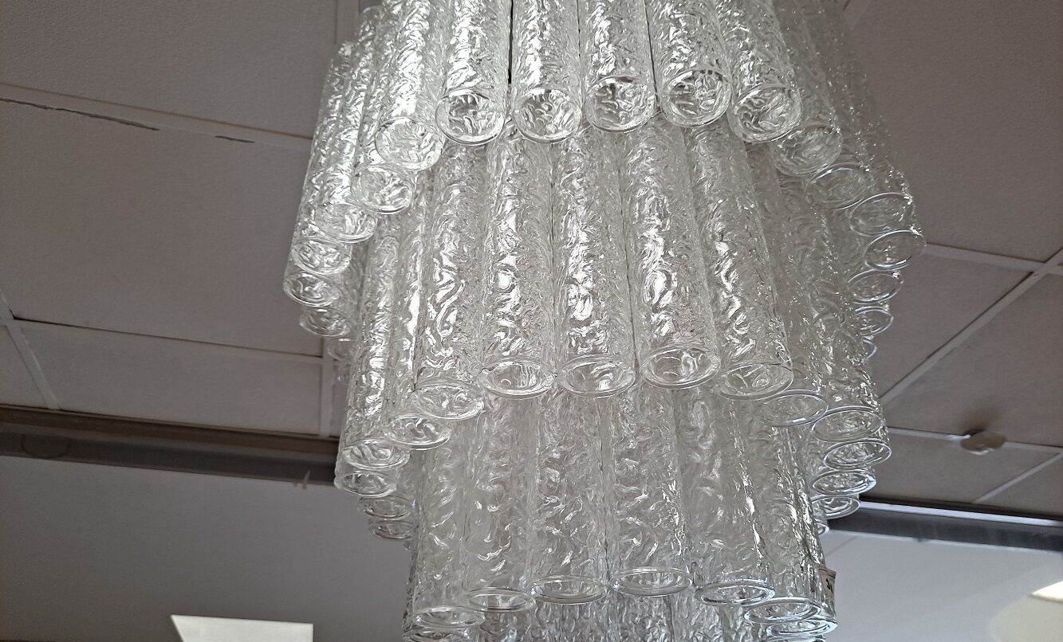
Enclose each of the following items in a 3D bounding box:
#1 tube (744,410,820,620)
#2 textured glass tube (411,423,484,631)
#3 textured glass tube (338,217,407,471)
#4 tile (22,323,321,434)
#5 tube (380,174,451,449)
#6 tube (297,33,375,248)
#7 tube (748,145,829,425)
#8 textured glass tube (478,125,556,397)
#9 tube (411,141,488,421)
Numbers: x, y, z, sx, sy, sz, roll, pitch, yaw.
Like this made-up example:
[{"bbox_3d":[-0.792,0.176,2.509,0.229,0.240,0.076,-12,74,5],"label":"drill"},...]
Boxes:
[{"bbox_3d":[0.173,0.083,0.615,0.051,0.288,0.051,0,-36,0],"label":"tube"},{"bbox_3d":[-0.058,0.096,0.632,0.051,0.288,0.051,0,-36,0],"label":"textured glass tube"},{"bbox_3d":[-0.119,-0.009,0.674,0.051,0.281,0.051,0,-37,0],"label":"textured glass tube"},{"bbox_3d":[-0.756,0.140,1.688,0.595,0.016,0.360,8,-37,-11],"label":"tile"},{"bbox_3d":[-0.086,-0.034,0.655,0.051,0.288,0.051,0,-36,0],"label":"tube"},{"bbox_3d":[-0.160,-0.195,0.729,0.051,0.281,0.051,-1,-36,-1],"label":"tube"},{"bbox_3d":[0.189,-0.057,0.652,0.053,0.299,0.053,24,-42,-29],"label":"tube"},{"bbox_3d":[-0.010,-0.077,0.596,0.051,0.288,0.051,0,-36,0],"label":"textured glass tube"},{"bbox_3d":[-0.056,-0.057,0.614,0.051,0.281,0.051,0,-37,0],"label":"tube"}]

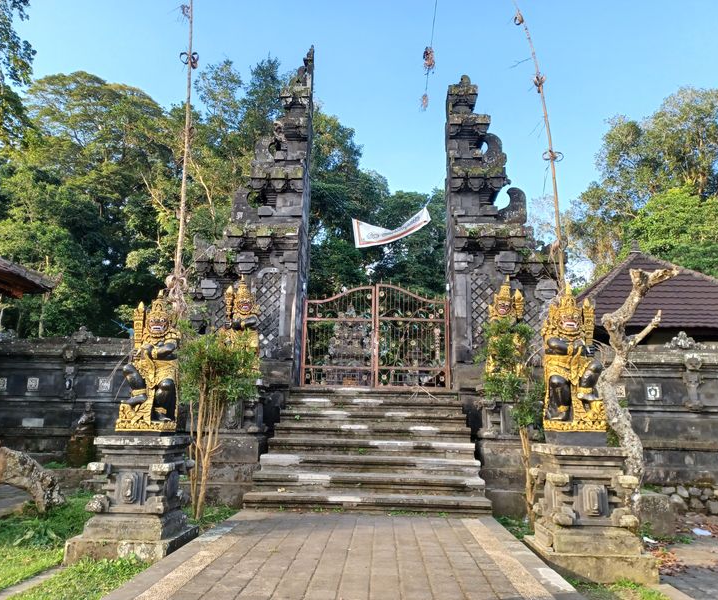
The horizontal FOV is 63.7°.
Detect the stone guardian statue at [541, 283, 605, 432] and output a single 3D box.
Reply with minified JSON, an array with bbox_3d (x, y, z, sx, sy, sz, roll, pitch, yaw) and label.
[{"bbox_3d":[2.283,0.633,6.217,0.477,1.530,0.477,1,-12,2],"label":"stone guardian statue"}]

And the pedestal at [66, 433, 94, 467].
[{"bbox_3d":[-4.492,2.452,9.403,0.405,0.531,0.396,1,-12,2],"label":"pedestal"}]

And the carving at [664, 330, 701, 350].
[{"bbox_3d":[5.606,0.690,10.006,0.576,0.288,0.243,1,-12,2],"label":"carving"}]

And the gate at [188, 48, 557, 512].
[{"bbox_3d":[0.324,-1.123,11.571,7.740,9.540,3.870,1,-12,2],"label":"gate"}]

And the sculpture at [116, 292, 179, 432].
[{"bbox_3d":[-2.312,0.675,6.429,0.477,1.539,0.477,1,-12,2],"label":"sculpture"}]

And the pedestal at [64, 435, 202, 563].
[{"bbox_3d":[-2.349,2.041,6.128,0.981,1.188,0.972,1,-12,2],"label":"pedestal"}]

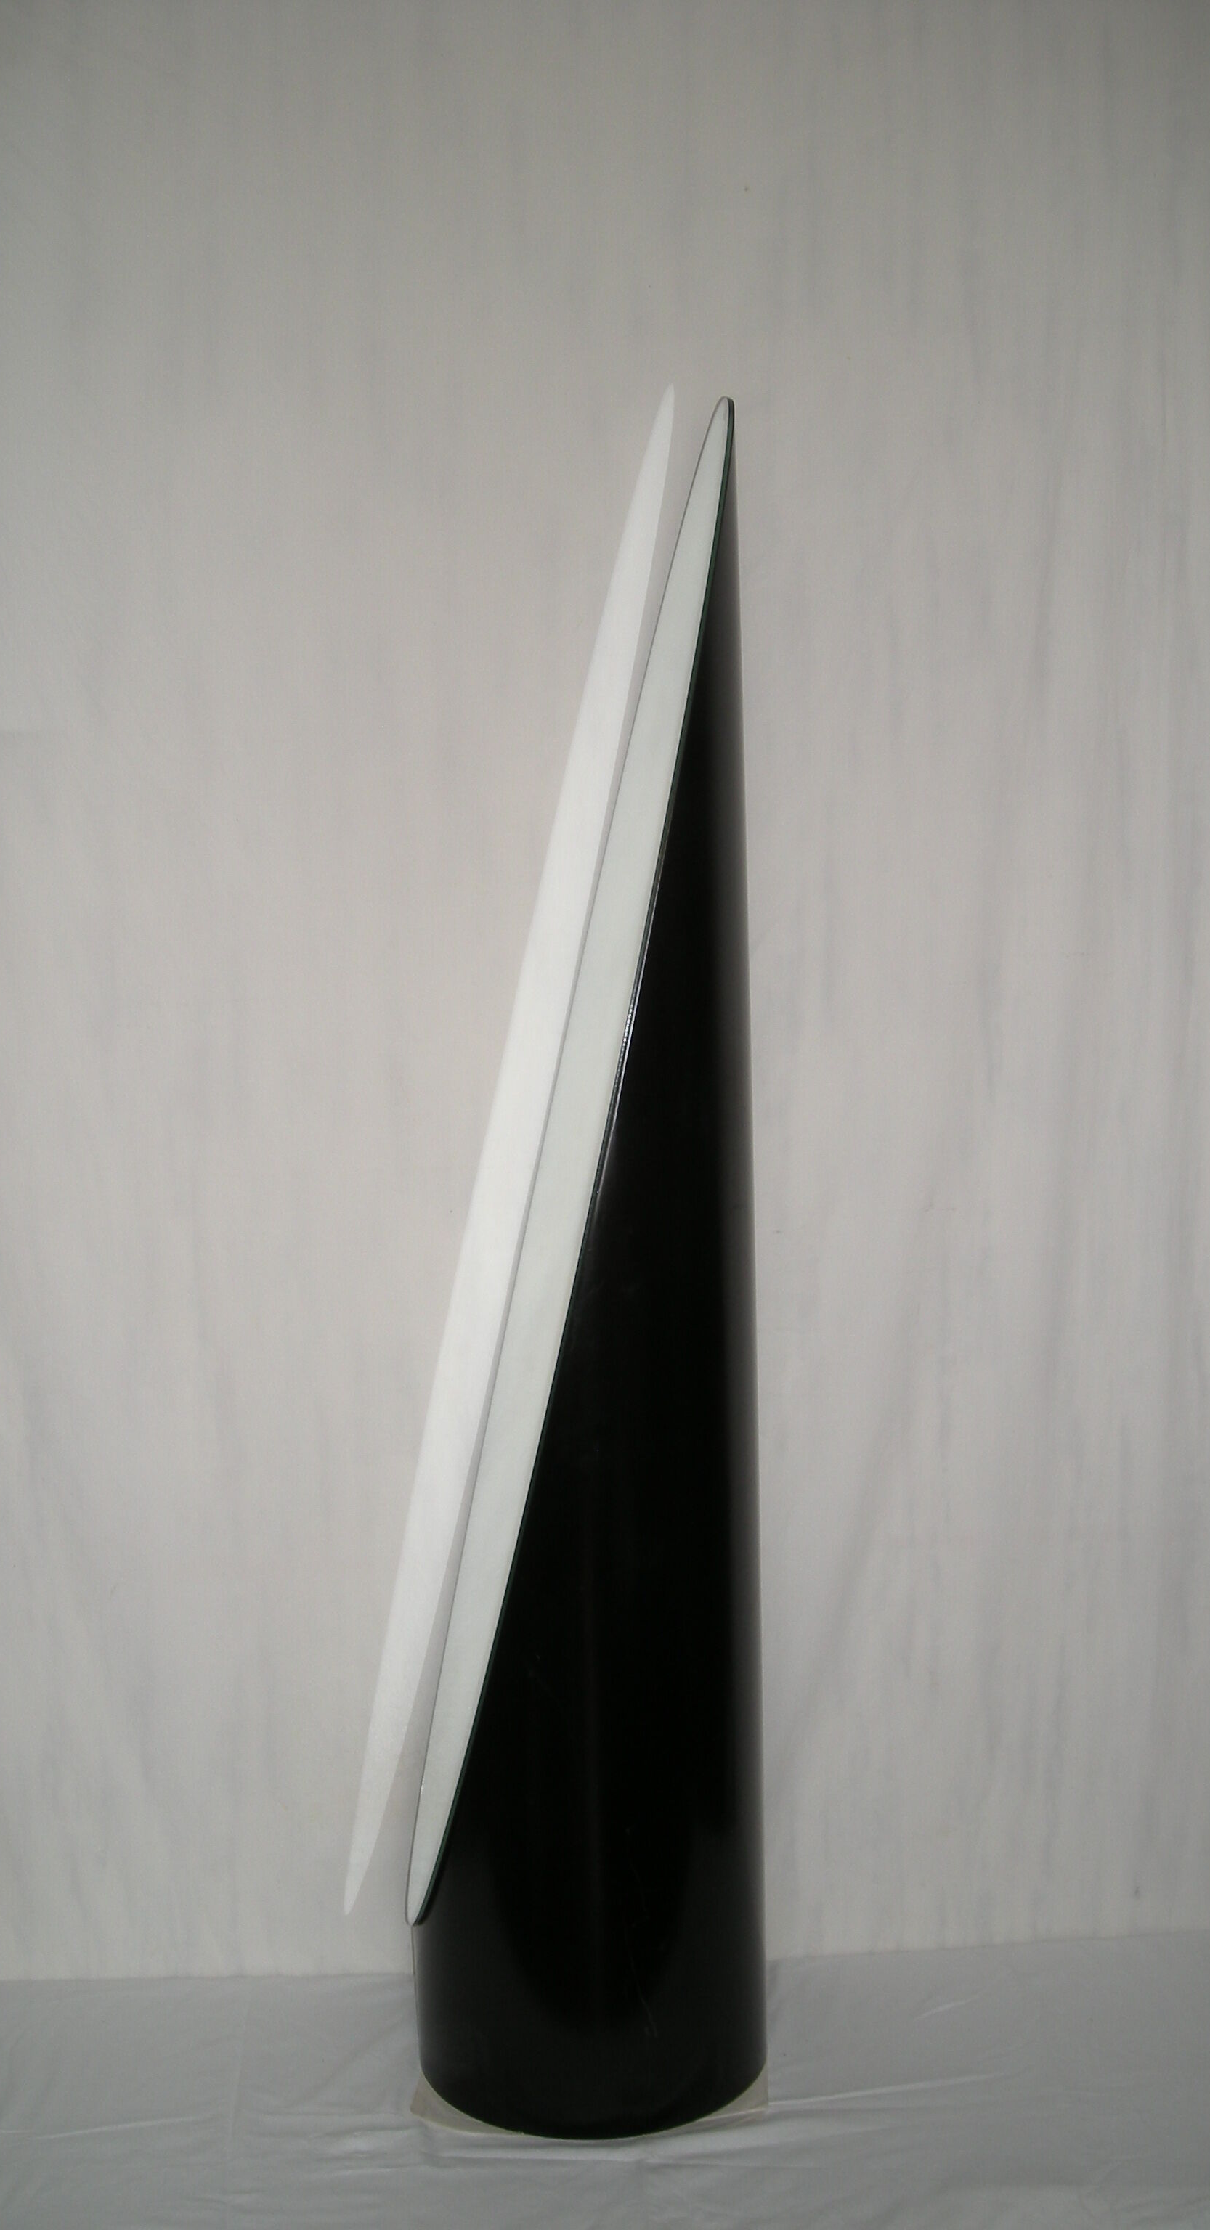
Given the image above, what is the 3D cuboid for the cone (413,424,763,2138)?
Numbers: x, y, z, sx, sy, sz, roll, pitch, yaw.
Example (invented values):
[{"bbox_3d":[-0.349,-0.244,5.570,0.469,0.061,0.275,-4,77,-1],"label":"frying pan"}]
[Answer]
[{"bbox_3d":[-0.025,0.089,1.320,0.224,0.987,0.222,-3,10,-7],"label":"cone"}]

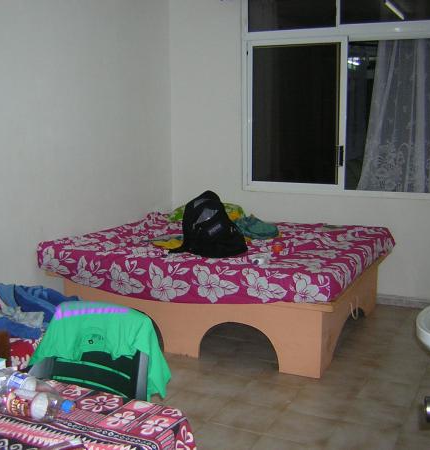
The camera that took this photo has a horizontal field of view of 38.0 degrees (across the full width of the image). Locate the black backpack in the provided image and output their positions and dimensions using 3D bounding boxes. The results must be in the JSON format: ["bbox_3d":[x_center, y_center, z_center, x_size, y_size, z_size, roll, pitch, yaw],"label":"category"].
[{"bbox_3d":[-0.027,-0.003,4.270,0.470,0.430,0.300,0,9,0],"label":"black backpack"}]

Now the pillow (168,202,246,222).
[{"bbox_3d":[-0.074,-0.093,5.553,0.600,0.170,0.400,4,9,25],"label":"pillow"}]

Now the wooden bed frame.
[{"bbox_3d":[0.114,0.527,4.920,2.090,0.450,1.730,4,9,25],"label":"wooden bed frame"}]

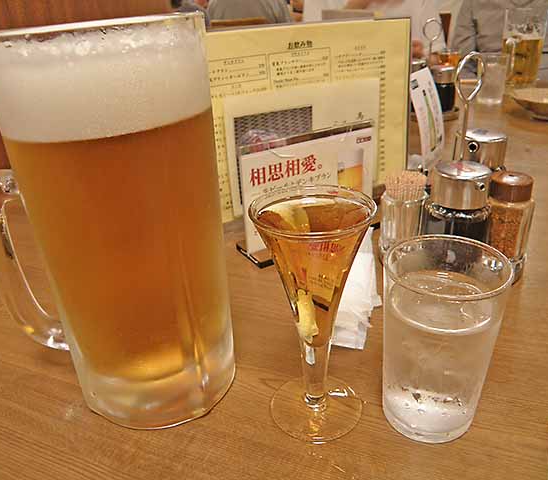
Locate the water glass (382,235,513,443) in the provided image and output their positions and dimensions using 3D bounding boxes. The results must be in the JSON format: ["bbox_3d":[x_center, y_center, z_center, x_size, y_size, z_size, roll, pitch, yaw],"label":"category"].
[{"bbox_3d":[0.090,0.057,0.268,0.063,0.101,0.063,-3,28,0],"label":"water glass"}]

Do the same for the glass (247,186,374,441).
[{"bbox_3d":[0.022,0.043,0.267,0.062,0.133,0.062,-3,28,0],"label":"glass"}]

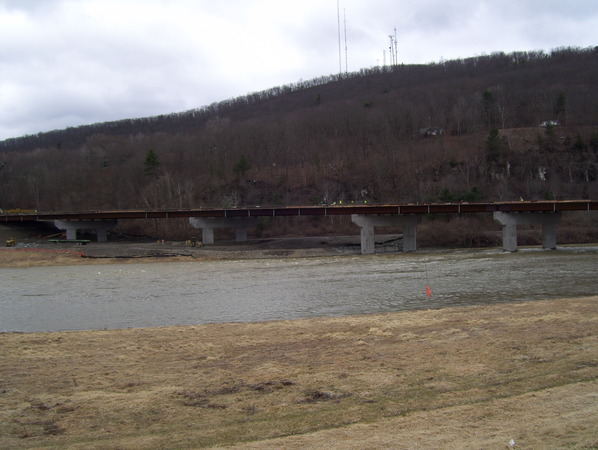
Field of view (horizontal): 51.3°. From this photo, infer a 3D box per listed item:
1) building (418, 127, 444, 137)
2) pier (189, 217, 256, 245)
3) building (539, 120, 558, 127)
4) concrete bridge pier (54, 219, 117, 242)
[{"bbox_3d":[85.113,-60.061,400.000,15.500,5.300,9.500,-2,-1,11],"label":"building"},{"bbox_3d":[-22.113,1.648,180.000,19.000,7.900,2.000,-1,-1,-20],"label":"pier"},{"bbox_3d":[168.283,-68.460,420.000,12.500,3.900,8.000,-2,-1,17],"label":"building"},{"bbox_3d":[-67.728,2.003,198.000,18.600,7.100,2.000,-1,-1,-20],"label":"concrete bridge pier"}]

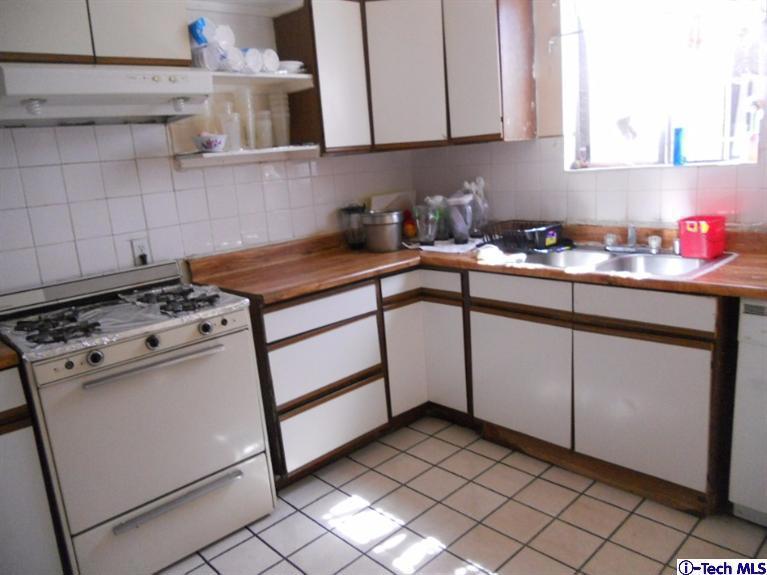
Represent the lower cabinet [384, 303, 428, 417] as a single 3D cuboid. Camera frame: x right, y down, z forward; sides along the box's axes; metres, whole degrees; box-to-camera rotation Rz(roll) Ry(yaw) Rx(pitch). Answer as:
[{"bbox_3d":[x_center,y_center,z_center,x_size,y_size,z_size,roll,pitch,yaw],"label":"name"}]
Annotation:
[{"bbox_3d":[-0.030,0.349,3.218,0.273,0.551,0.450,-16,17,-41],"label":"lower cabinet"}]

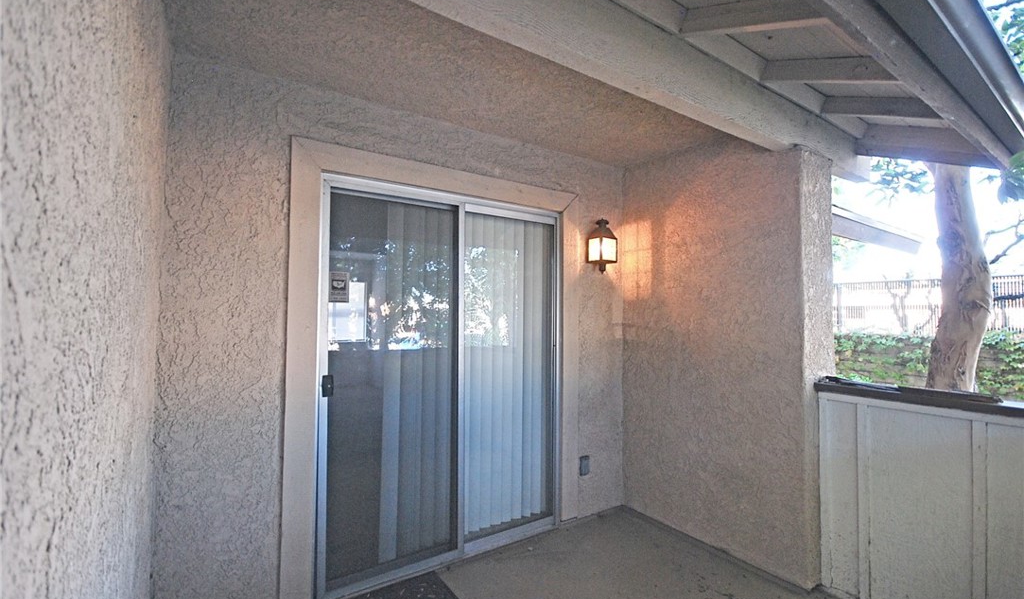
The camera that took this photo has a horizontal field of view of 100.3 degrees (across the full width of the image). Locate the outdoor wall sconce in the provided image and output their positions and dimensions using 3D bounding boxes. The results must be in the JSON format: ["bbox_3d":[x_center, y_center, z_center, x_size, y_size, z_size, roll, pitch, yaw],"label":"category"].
[{"bbox_3d":[0.617,-0.364,2.935,0.150,0.387,0.167,2,-3,-32],"label":"outdoor wall sconce"}]

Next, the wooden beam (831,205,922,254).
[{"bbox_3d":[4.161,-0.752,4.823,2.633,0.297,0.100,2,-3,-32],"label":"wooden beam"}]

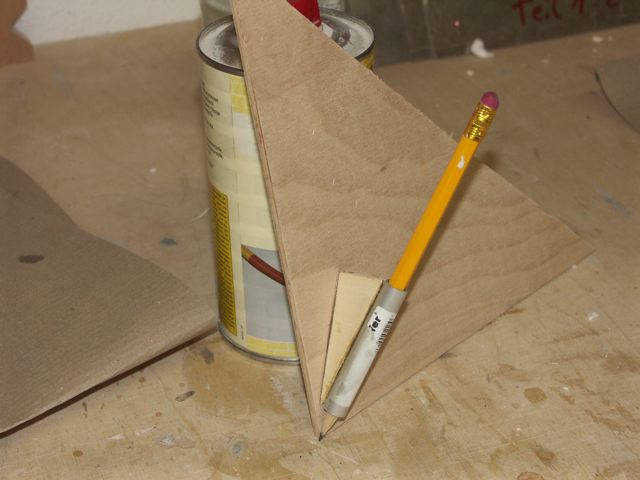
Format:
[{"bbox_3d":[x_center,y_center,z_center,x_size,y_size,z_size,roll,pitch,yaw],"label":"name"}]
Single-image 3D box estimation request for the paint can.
[{"bbox_3d":[-0.014,-0.027,0.730,0.084,0.158,0.084,-1,30,1],"label":"paint can"}]

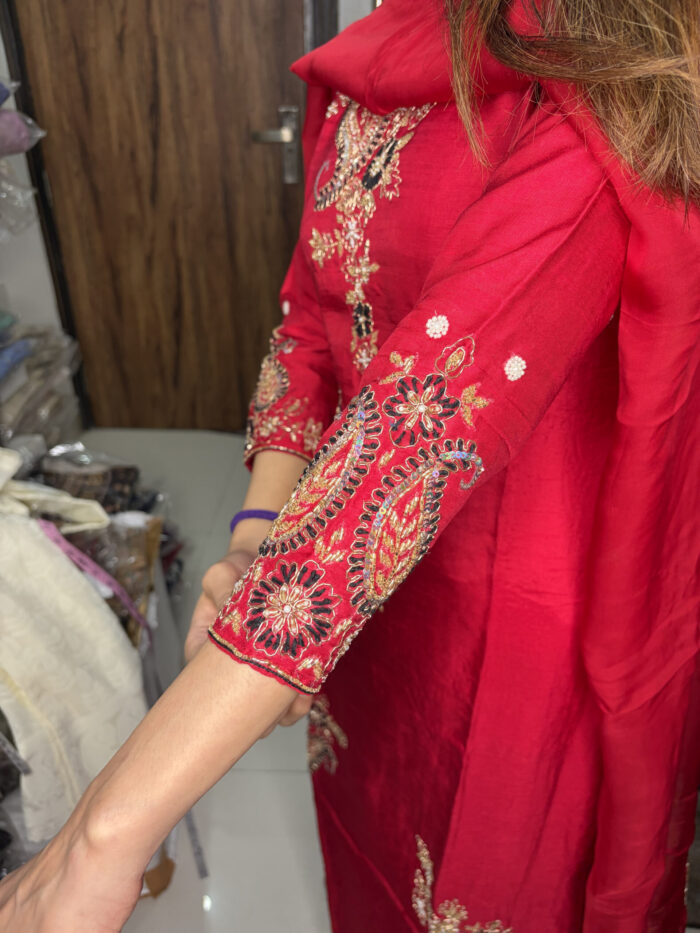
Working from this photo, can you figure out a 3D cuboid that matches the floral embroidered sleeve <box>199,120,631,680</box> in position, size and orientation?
[{"bbox_3d":[0.068,-0.045,0.480,0.135,0.125,0.430,30,74,5],"label":"floral embroidered sleeve"}]

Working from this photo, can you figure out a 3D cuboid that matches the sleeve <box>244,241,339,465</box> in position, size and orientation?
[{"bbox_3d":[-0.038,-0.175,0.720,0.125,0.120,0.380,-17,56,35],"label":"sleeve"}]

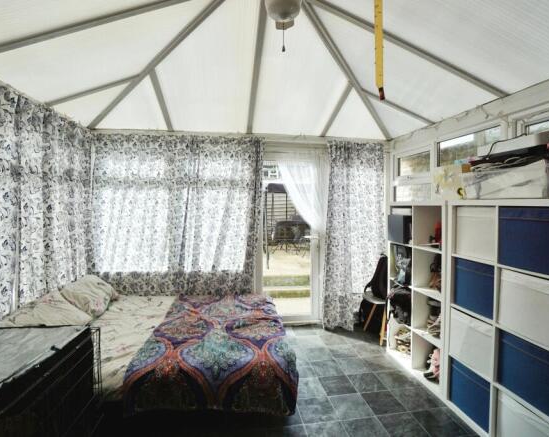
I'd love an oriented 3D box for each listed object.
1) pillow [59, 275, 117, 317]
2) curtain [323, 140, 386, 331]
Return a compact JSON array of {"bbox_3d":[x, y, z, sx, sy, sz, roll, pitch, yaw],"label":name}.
[{"bbox_3d":[-1.729,0.741,2.554,0.170,0.400,0.500,-43,8,-5],"label":"pillow"},{"bbox_3d":[0.963,0.177,3.344,0.790,2.260,0.150,-1,2,-7],"label":"curtain"}]

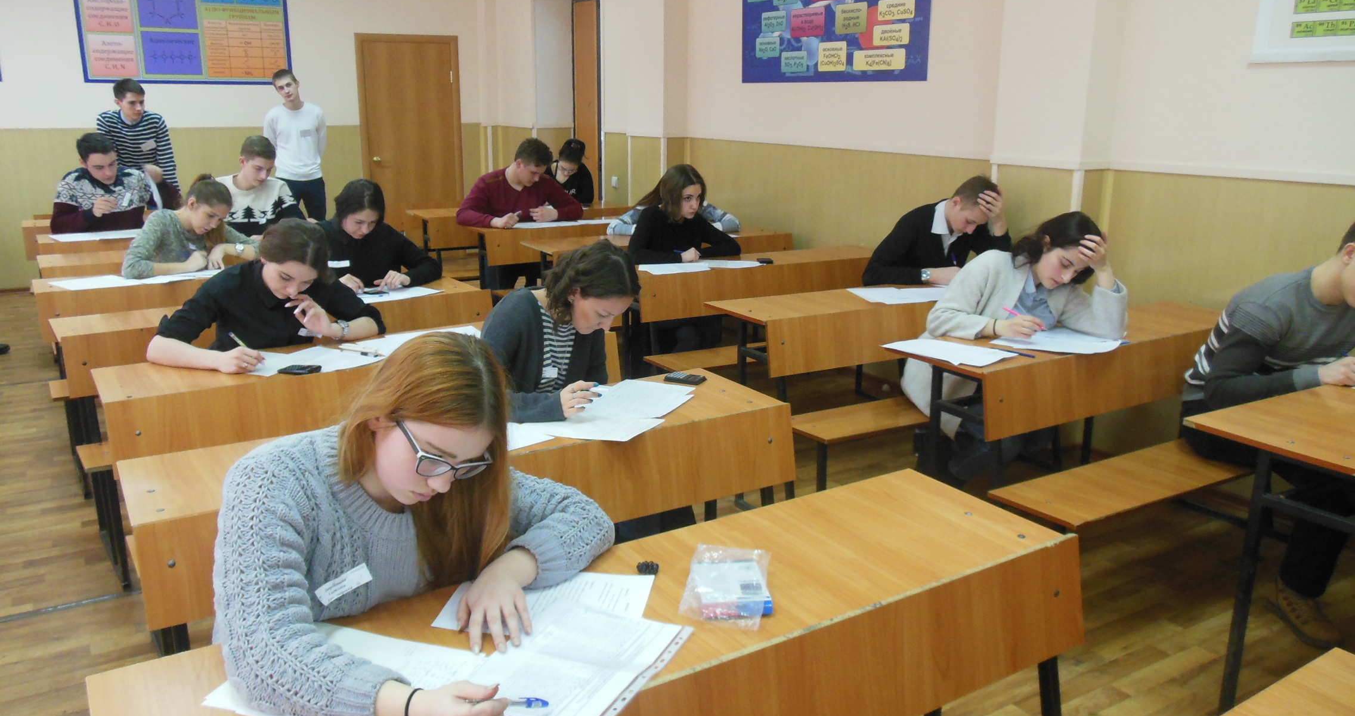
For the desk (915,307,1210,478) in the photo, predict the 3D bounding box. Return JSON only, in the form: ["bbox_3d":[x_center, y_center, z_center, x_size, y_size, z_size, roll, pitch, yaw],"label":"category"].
[{"bbox_3d":[1.457,0.275,3.543,1.535,0.765,0.420,-8,17,-31],"label":"desk"}]

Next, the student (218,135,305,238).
[{"bbox_3d":[-2.351,-0.584,5.544,0.550,1.317,0.680,-8,17,-31],"label":"student"}]

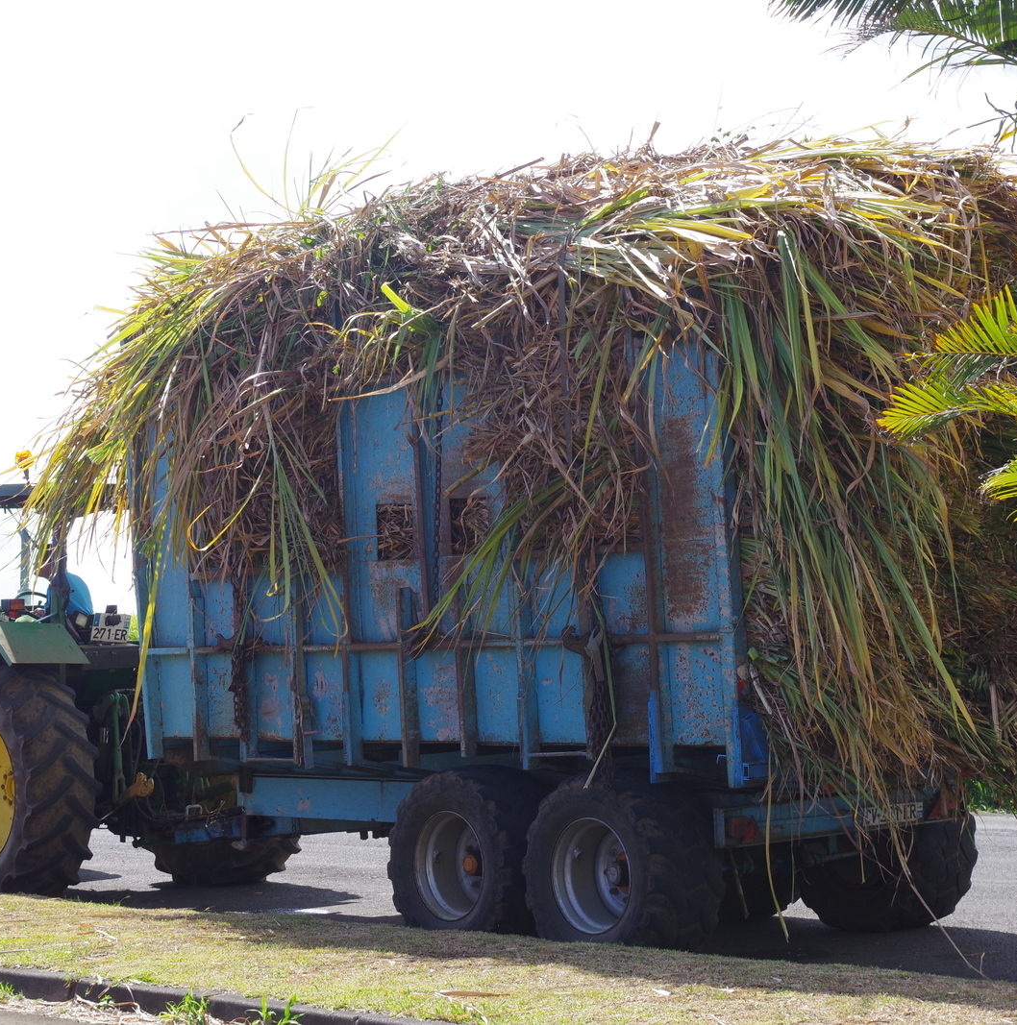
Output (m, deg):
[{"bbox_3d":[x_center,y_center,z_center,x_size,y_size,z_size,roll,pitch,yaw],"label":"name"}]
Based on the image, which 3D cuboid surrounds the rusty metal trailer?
[{"bbox_3d":[0.025,0.820,16.390,2.550,3.310,6.300,-1,-3,-40],"label":"rusty metal trailer"}]

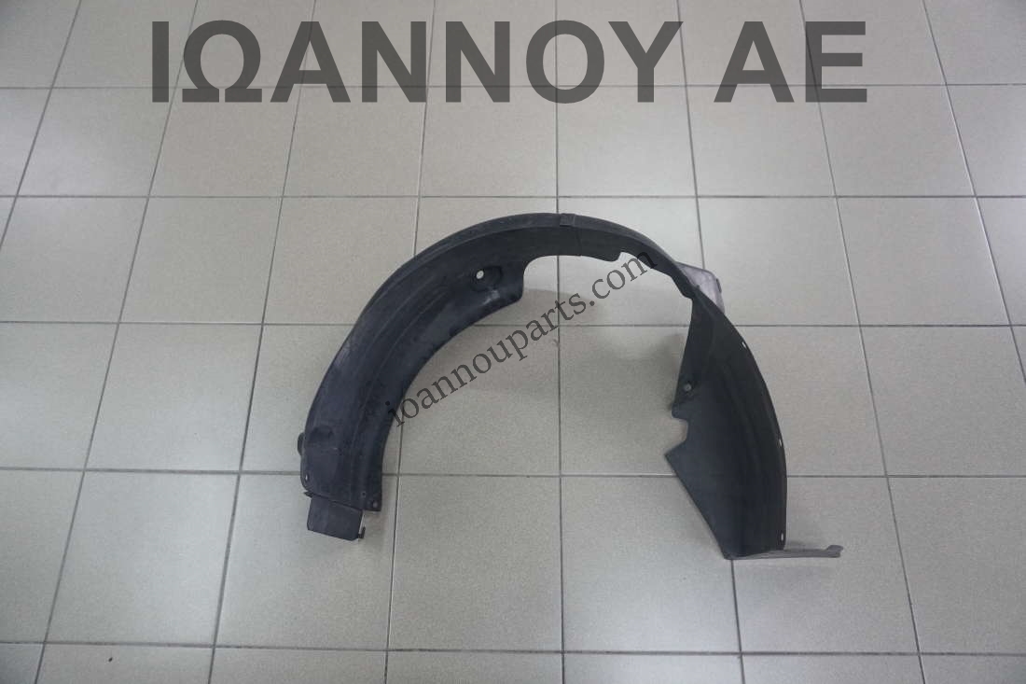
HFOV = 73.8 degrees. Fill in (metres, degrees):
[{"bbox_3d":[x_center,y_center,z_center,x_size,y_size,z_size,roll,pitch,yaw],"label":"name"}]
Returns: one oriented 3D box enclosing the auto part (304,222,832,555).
[{"bbox_3d":[0.099,0.078,1.309,0.923,0.267,0.627,0,69,1],"label":"auto part"}]

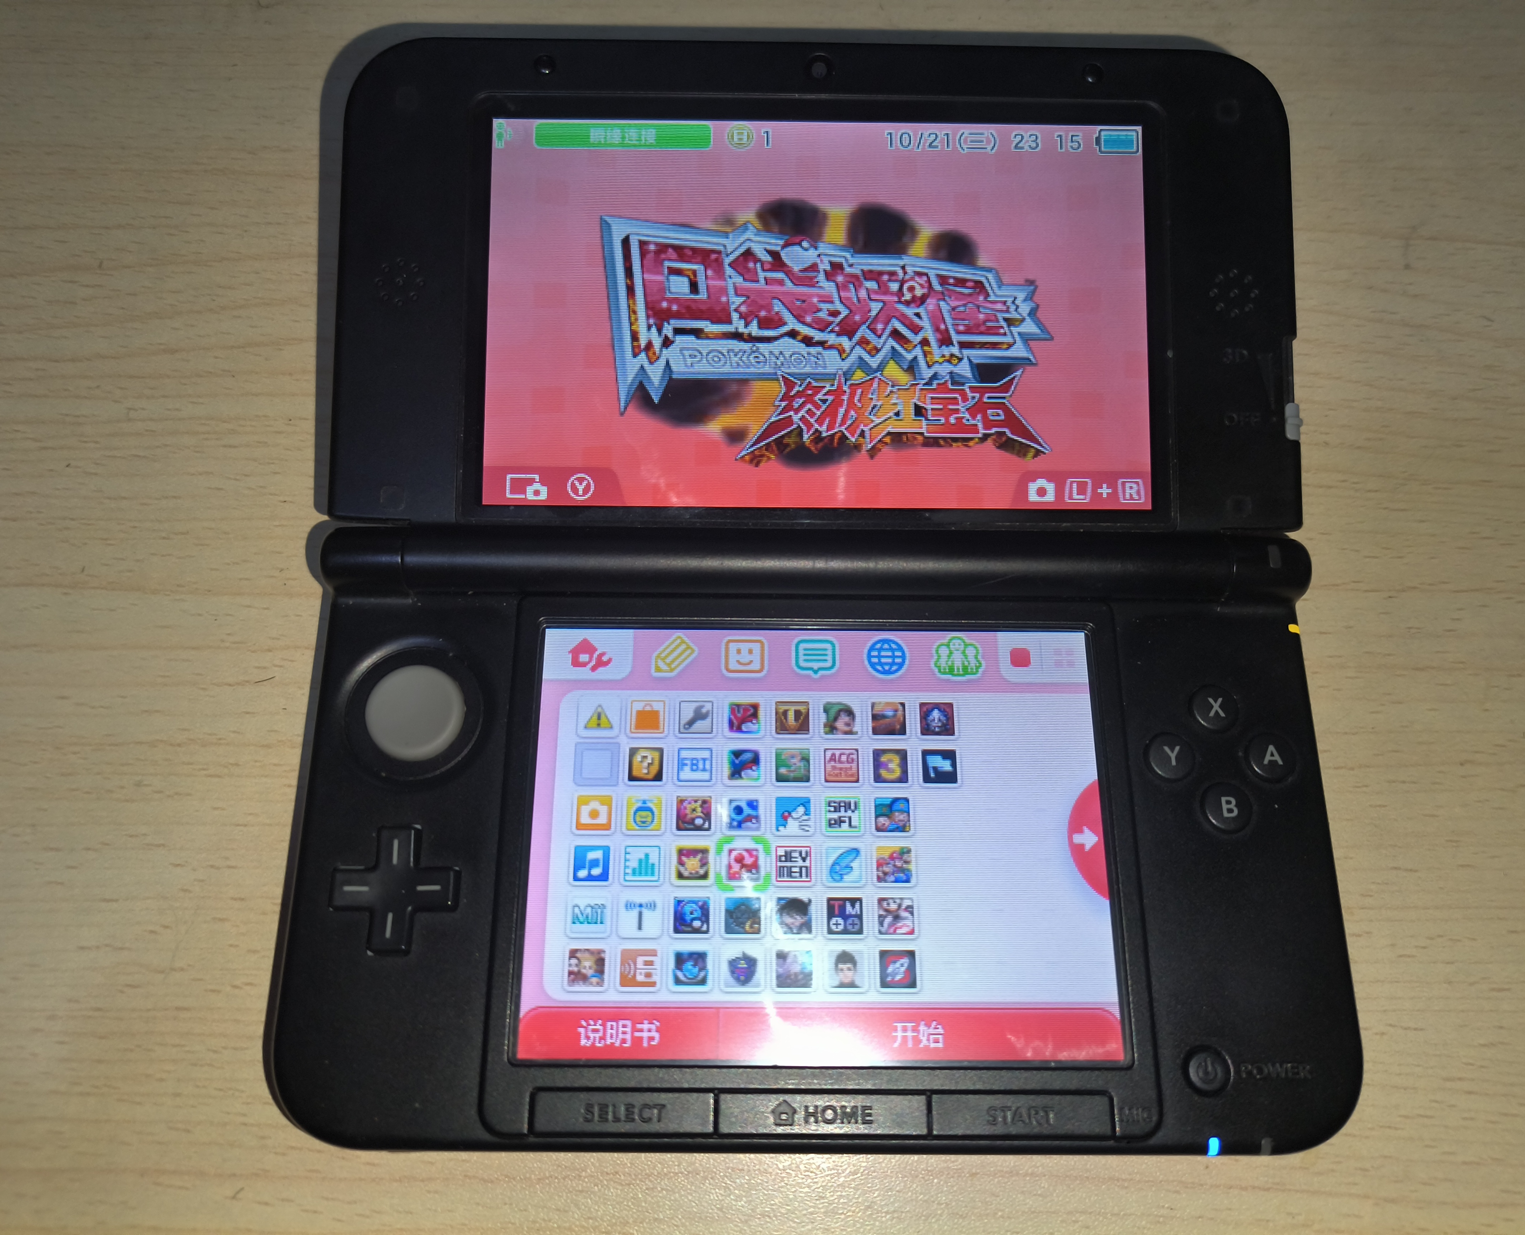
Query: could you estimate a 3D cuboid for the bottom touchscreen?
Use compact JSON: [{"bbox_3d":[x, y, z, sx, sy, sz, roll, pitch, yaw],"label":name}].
[{"bbox_3d":[0.008,0.032,0.164,0.085,0.003,0.063,0,72,-1],"label":"bottom touchscreen"}]

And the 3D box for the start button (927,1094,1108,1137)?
[{"bbox_3d":[0.036,0.069,0.151,0.025,0.002,0.006,0,72,-1],"label":"start button"}]

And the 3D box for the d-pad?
[{"bbox_3d":[-0.053,0.039,0.158,0.018,0.003,0.018,0,72,-1],"label":"d-pad"}]

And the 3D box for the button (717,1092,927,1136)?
[{"bbox_3d":[0.008,0.068,0.150,0.029,0.002,0.005,0,72,-1],"label":"button"}]

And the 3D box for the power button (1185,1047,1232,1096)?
[{"bbox_3d":[0.062,0.064,0.153,0.006,0.002,0.006,0,72,-1],"label":"power button"}]

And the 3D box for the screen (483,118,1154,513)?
[{"bbox_3d":[0.009,-0.049,0.177,0.106,0.003,0.064,0,85,-1],"label":"screen"}]

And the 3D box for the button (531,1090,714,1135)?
[{"bbox_3d":[-0.019,0.068,0.150,0.025,0.002,0.006,0,72,-1],"label":"button"}]

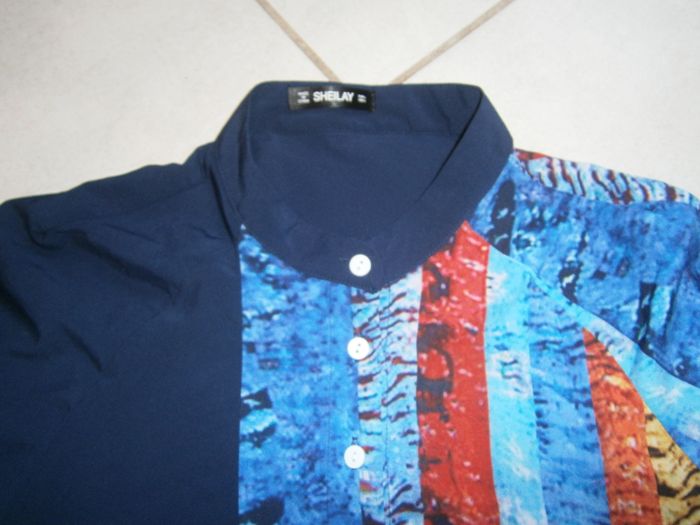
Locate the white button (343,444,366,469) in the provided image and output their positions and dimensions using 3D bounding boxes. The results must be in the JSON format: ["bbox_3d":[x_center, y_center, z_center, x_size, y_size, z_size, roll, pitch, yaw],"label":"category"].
[{"bbox_3d":[0.002,0.095,0.258,0.011,0.003,0.011,0,72,0],"label":"white button"}]

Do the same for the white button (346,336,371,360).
[{"bbox_3d":[0.004,0.044,0.271,0.011,0.003,0.011,0,72,0],"label":"white button"}]

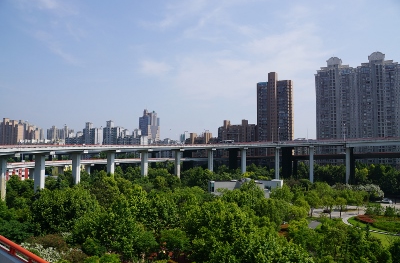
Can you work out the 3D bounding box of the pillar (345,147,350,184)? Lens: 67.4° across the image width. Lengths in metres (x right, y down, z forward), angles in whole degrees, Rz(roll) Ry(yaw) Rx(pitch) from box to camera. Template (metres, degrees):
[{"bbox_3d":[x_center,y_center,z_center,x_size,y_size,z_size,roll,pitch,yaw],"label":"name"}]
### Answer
[{"bbox_3d":[81.538,19.244,165.000,2.100,21.000,2.400,-1,-3,27],"label":"pillar"}]

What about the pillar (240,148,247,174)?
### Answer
[{"bbox_3d":[25.951,20.171,177.000,2.100,20.200,2.400,0,-3,-6],"label":"pillar"}]

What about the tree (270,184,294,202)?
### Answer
[{"bbox_3d":[28.865,22.917,105.000,8.400,8.700,8.000,0,-3,0],"label":"tree"}]

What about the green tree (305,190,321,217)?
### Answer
[{"bbox_3d":[35.426,22.672,94.500,4.900,8.100,4.800,0,-3,0],"label":"green tree"}]

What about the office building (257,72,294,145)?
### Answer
[{"bbox_3d":[70.192,-8.832,279.000,31.000,87.000,21.000,-1,-3,23],"label":"office building"}]

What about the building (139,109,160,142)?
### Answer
[{"bbox_3d":[-90.870,3.959,540.000,27.000,86.000,30.000,-2,-3,40],"label":"building"}]

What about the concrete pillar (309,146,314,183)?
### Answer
[{"bbox_3d":[64.192,19.659,172.000,2.100,20.800,2.400,-1,-3,19],"label":"concrete pillar"}]

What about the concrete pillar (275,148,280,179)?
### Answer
[{"bbox_3d":[45.828,20.171,177.000,2.100,20.500,2.400,0,-3,6],"label":"concrete pillar"}]

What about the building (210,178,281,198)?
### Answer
[{"bbox_3d":[20.165,25.483,133.000,32.000,7.200,14.000,0,-3,2],"label":"building"}]

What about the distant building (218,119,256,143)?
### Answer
[{"bbox_3d":[36.528,12.176,290.000,35.000,46.000,15.000,-1,-3,22],"label":"distant building"}]

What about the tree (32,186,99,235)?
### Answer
[{"bbox_3d":[-30.477,18.920,68.000,14.500,12.800,13.500,0,-3,0],"label":"tree"}]

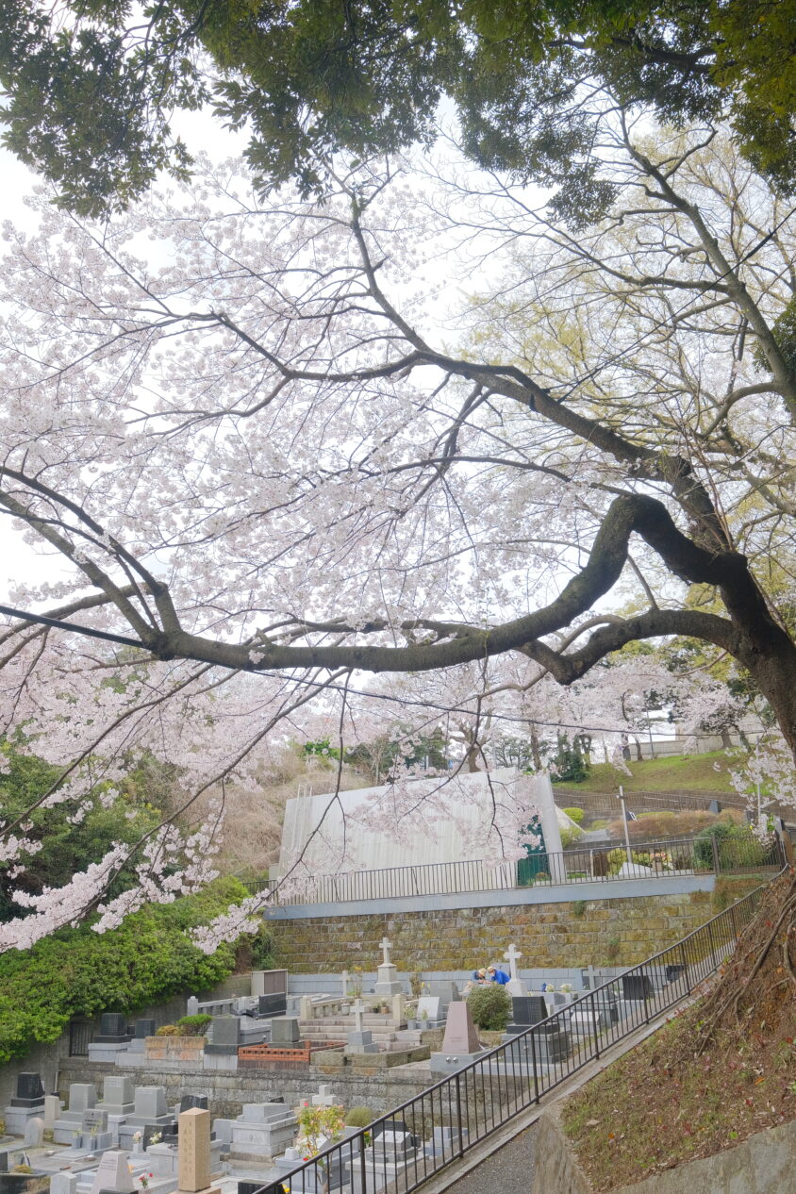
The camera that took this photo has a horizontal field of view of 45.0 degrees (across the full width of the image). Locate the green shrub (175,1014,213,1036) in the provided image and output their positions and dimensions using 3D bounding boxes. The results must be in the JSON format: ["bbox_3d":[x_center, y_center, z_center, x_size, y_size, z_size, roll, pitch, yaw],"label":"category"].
[{"bbox_3d":[-4.311,9.092,20.400,0.740,0.500,0.650,-15,-21,31],"label":"green shrub"}]

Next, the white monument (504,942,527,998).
[{"bbox_3d":[3.304,10.634,27.067,0.597,1.660,0.494,-14,-21,29],"label":"white monument"}]

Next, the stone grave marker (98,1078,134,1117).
[{"bbox_3d":[-5.906,10.509,20.301,0.786,0.670,0.453,-14,-21,29],"label":"stone grave marker"}]

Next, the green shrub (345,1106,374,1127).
[{"bbox_3d":[-0.698,9.551,17.582,0.505,0.515,0.505,-3,-18,-1],"label":"green shrub"}]

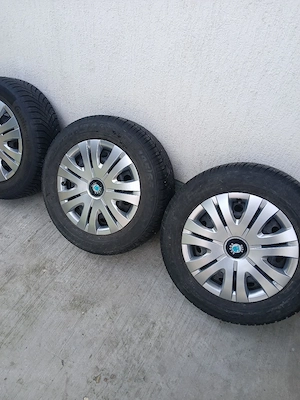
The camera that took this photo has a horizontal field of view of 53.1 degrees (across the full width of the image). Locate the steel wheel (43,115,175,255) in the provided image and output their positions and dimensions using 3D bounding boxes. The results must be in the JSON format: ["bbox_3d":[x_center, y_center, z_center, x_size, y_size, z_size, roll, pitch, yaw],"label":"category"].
[{"bbox_3d":[-0.203,-0.063,1.386,0.632,0.632,0.205,23,15,18],"label":"steel wheel"}]

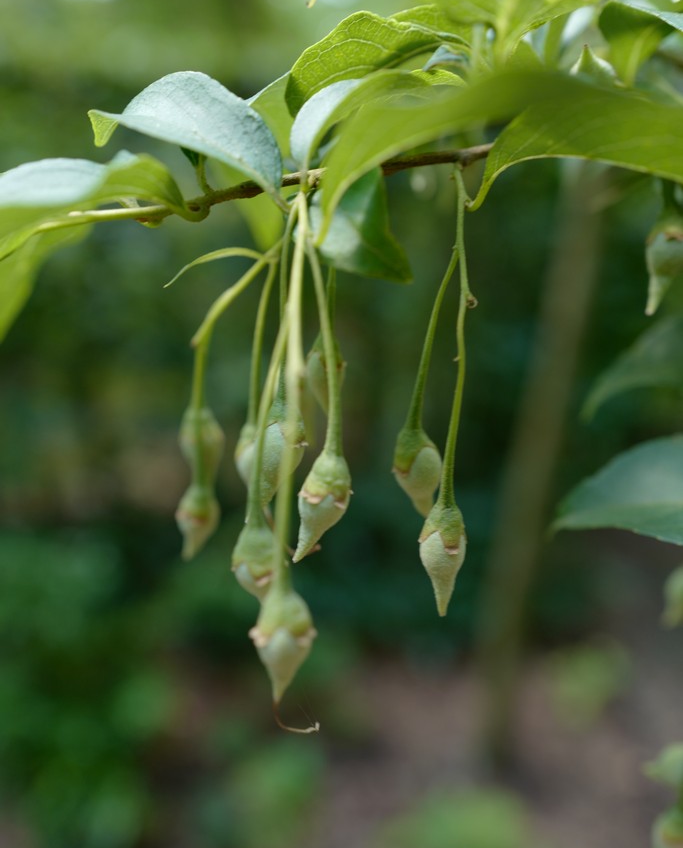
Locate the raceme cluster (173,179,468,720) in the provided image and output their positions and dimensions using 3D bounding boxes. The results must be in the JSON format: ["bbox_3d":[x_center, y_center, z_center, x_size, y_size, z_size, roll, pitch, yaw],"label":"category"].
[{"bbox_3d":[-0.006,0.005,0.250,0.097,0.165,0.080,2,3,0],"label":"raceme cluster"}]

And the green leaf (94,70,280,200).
[{"bbox_3d":[-0.049,-0.091,0.250,0.060,0.041,0.036,1,4,-11],"label":"green leaf"}]

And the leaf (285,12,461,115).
[{"bbox_3d":[0.010,-0.119,0.262,0.059,0.034,0.034,1,4,-11],"label":"leaf"}]

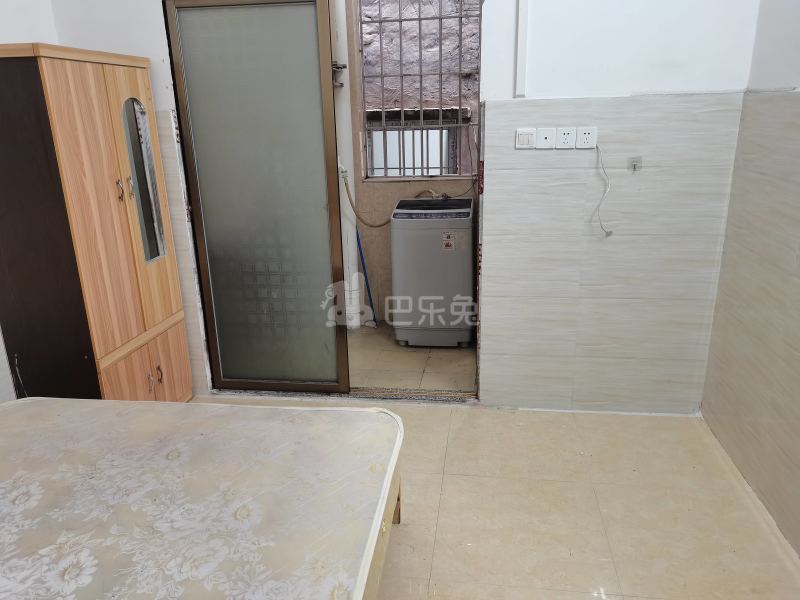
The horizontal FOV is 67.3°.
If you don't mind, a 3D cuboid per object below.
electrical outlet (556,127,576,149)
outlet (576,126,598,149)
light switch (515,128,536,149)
[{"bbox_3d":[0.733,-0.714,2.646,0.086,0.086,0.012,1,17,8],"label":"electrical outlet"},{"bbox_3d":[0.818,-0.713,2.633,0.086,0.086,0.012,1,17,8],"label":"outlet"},{"bbox_3d":[0.561,-0.717,2.670,0.086,0.086,0.012,1,17,8],"label":"light switch"}]

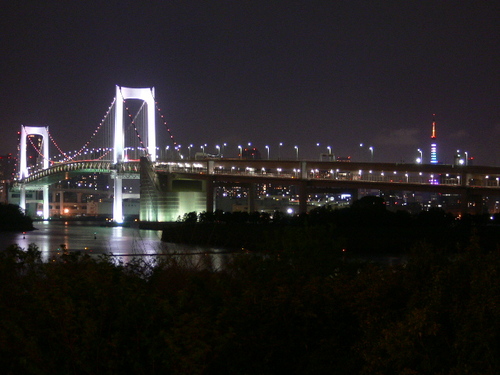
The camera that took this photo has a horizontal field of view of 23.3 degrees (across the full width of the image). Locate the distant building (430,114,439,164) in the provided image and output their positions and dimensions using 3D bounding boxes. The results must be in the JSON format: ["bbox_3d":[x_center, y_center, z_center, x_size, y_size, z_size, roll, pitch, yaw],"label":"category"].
[{"bbox_3d":[650.000,-91.300,4280.000,90.000,333.000,90.000,0,-1,9],"label":"distant building"}]

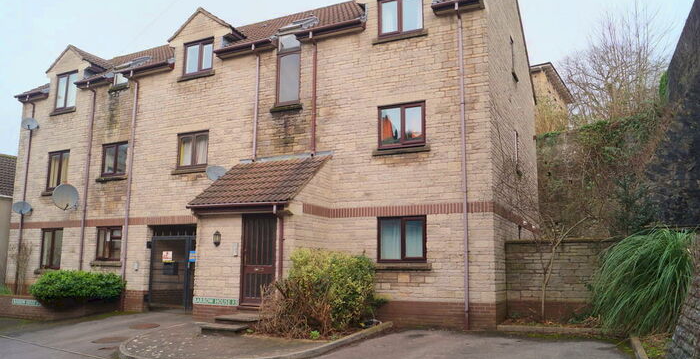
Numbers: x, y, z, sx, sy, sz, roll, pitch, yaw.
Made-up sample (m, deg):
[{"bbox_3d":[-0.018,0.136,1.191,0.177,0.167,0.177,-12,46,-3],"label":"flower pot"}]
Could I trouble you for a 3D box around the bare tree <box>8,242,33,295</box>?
[{"bbox_3d":[-10.306,2.836,16.373,0.600,1.670,0.550,-4,-9,26],"label":"bare tree"}]

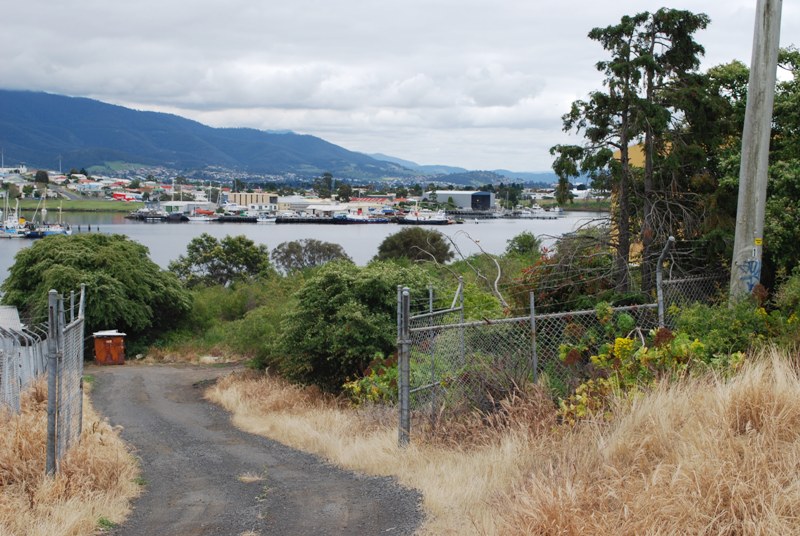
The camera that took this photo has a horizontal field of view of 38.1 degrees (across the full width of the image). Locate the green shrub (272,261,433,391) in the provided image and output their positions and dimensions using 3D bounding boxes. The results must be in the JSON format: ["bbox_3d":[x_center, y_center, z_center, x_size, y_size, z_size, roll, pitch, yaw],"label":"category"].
[{"bbox_3d":[-1.108,1.388,27.000,3.800,3.100,3.400,0,4,0],"label":"green shrub"}]

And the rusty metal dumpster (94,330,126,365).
[{"bbox_3d":[-10.544,2.904,42.000,1.180,1.200,1.120,-1,5,-17],"label":"rusty metal dumpster"}]

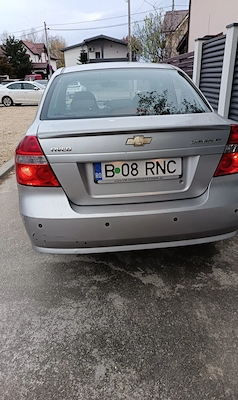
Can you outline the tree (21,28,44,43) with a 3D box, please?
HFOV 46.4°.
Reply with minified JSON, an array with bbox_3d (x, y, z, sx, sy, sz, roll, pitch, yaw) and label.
[{"bbox_3d":[-18.245,-30.766,60.404,6.000,11.600,6.000,-3,24,0],"label":"tree"}]

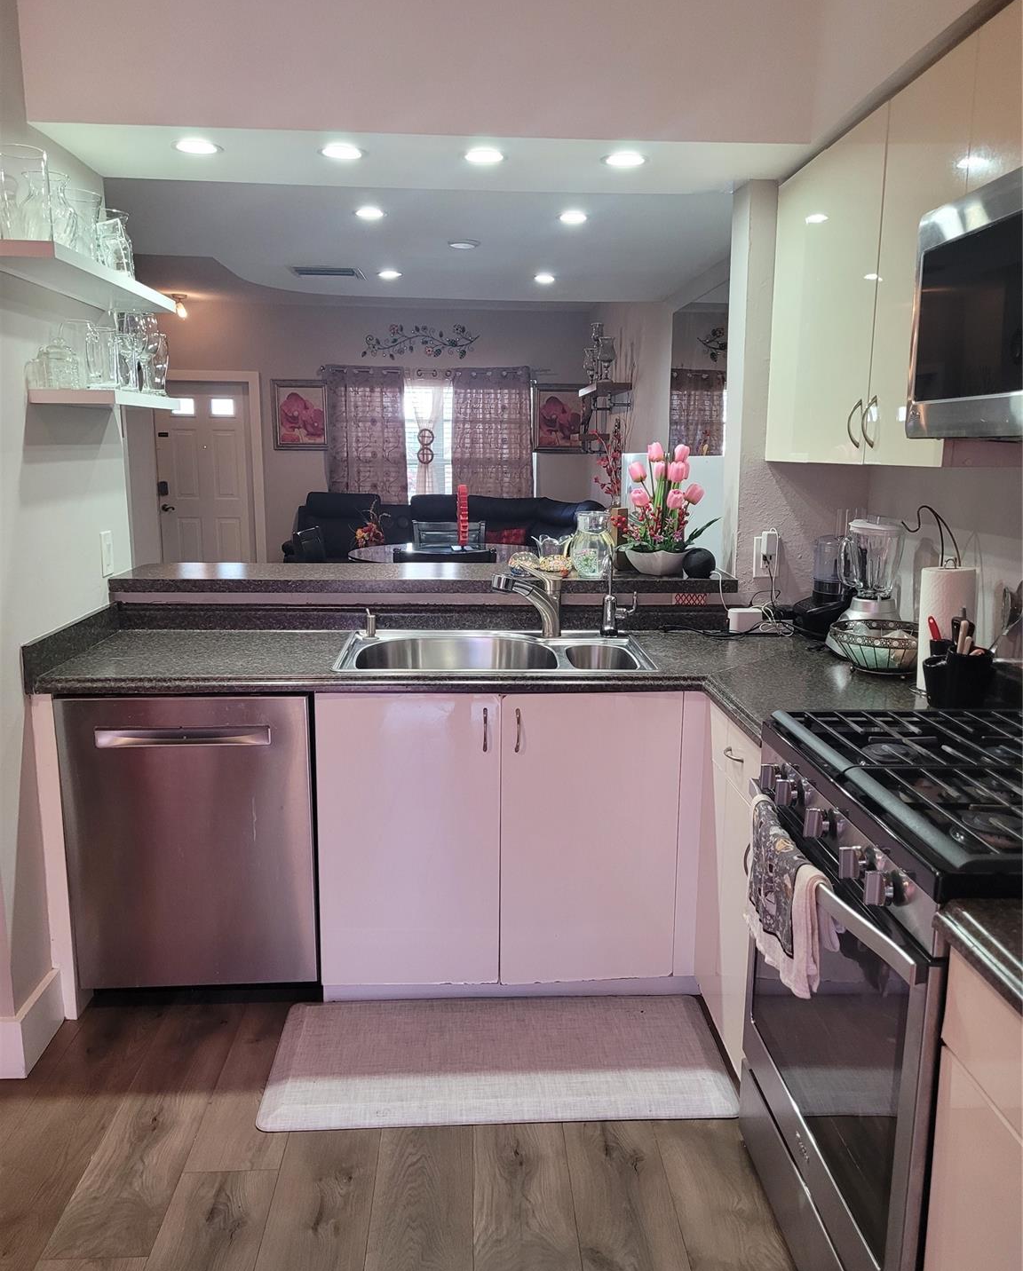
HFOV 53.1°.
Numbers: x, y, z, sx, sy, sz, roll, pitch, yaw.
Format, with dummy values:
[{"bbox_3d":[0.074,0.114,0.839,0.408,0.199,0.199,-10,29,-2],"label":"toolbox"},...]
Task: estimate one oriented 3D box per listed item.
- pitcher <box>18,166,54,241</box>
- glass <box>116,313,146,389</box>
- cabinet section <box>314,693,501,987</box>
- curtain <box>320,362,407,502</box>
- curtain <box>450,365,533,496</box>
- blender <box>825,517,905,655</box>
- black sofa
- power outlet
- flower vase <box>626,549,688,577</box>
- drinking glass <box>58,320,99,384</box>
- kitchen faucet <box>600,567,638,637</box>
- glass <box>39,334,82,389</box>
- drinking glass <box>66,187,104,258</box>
[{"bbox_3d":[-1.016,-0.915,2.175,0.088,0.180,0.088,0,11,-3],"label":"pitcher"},{"bbox_3d":[-1.040,-0.770,2.800,0.086,0.221,0.086,0,11,-3],"label":"glass"},{"bbox_3d":[-0.267,0.465,2.829,0.450,0.770,0.560,0,11,-3],"label":"cabinet section"},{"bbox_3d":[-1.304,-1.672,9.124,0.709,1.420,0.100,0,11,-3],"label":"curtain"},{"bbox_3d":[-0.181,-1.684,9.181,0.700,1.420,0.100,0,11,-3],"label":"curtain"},{"bbox_3d":[0.989,-0.136,2.799,0.200,0.381,0.185,-2,11,-11],"label":"blender"},{"bbox_3d":[-0.557,-0.698,8.764,2.650,1.020,1.150,0,11,-3],"label":"black sofa"},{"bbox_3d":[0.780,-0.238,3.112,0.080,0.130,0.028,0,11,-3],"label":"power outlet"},{"bbox_3d":[0.480,-0.240,3.285,0.220,0.085,0.170,0,11,-3],"label":"flower vase"},{"bbox_3d":[-1.119,-0.720,2.647,0.112,0.178,0.092,0,11,-3],"label":"drinking glass"},{"bbox_3d":[0.322,-0.114,3.039,0.115,0.243,0.130,1,11,5],"label":"kitchen faucet"},{"bbox_3d":[-1.125,-0.685,2.567,0.112,0.138,0.112,0,11,-3],"label":"glass"},{"bbox_3d":[-1.030,-0.964,2.460,0.088,0.165,0.088,0,11,-3],"label":"drinking glass"}]

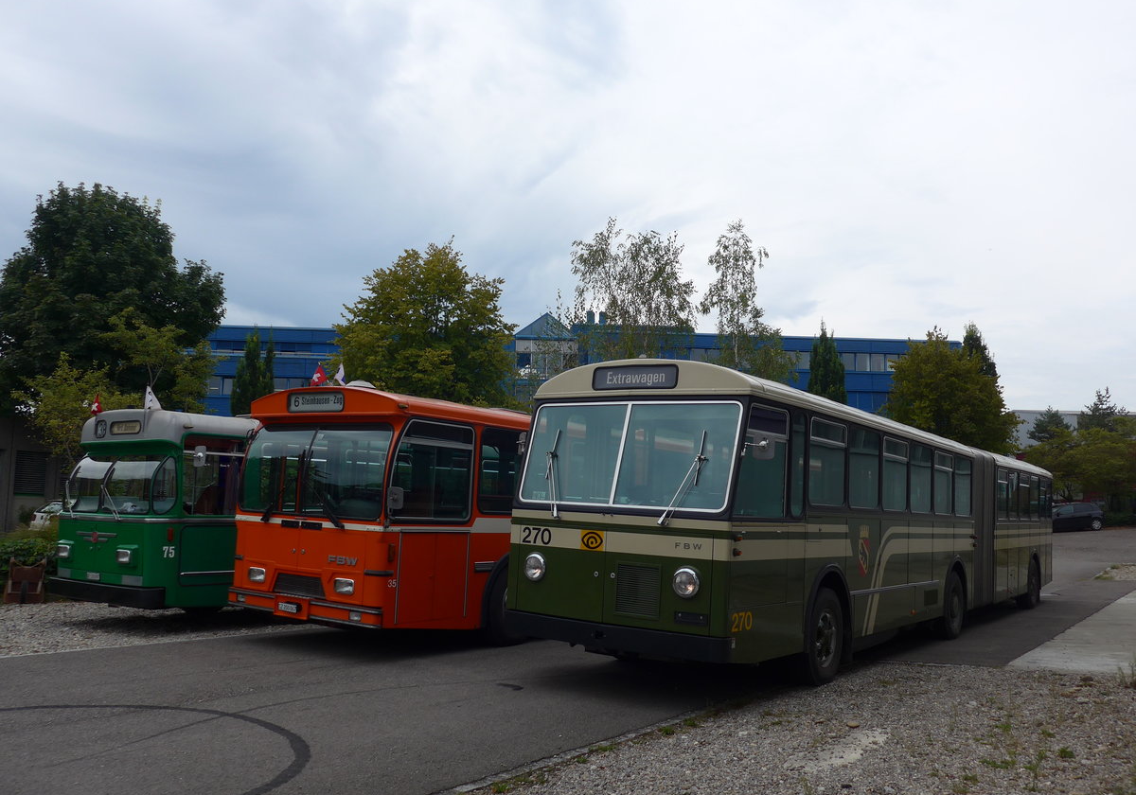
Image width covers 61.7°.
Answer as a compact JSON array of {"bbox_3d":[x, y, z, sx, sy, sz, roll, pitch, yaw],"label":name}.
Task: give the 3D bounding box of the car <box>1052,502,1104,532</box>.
[{"bbox_3d":[26.076,6.334,50.500,3.950,1.490,1.720,1,-6,15],"label":"car"}]

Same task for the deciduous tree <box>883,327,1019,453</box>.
[{"bbox_3d":[19.574,1.779,49.123,6.668,10.880,6.668,0,-6,22],"label":"deciduous tree"}]

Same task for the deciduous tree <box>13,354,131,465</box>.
[{"bbox_3d":[-14.124,1.468,26.935,3.282,5.430,3.282,5,-6,-27],"label":"deciduous tree"}]

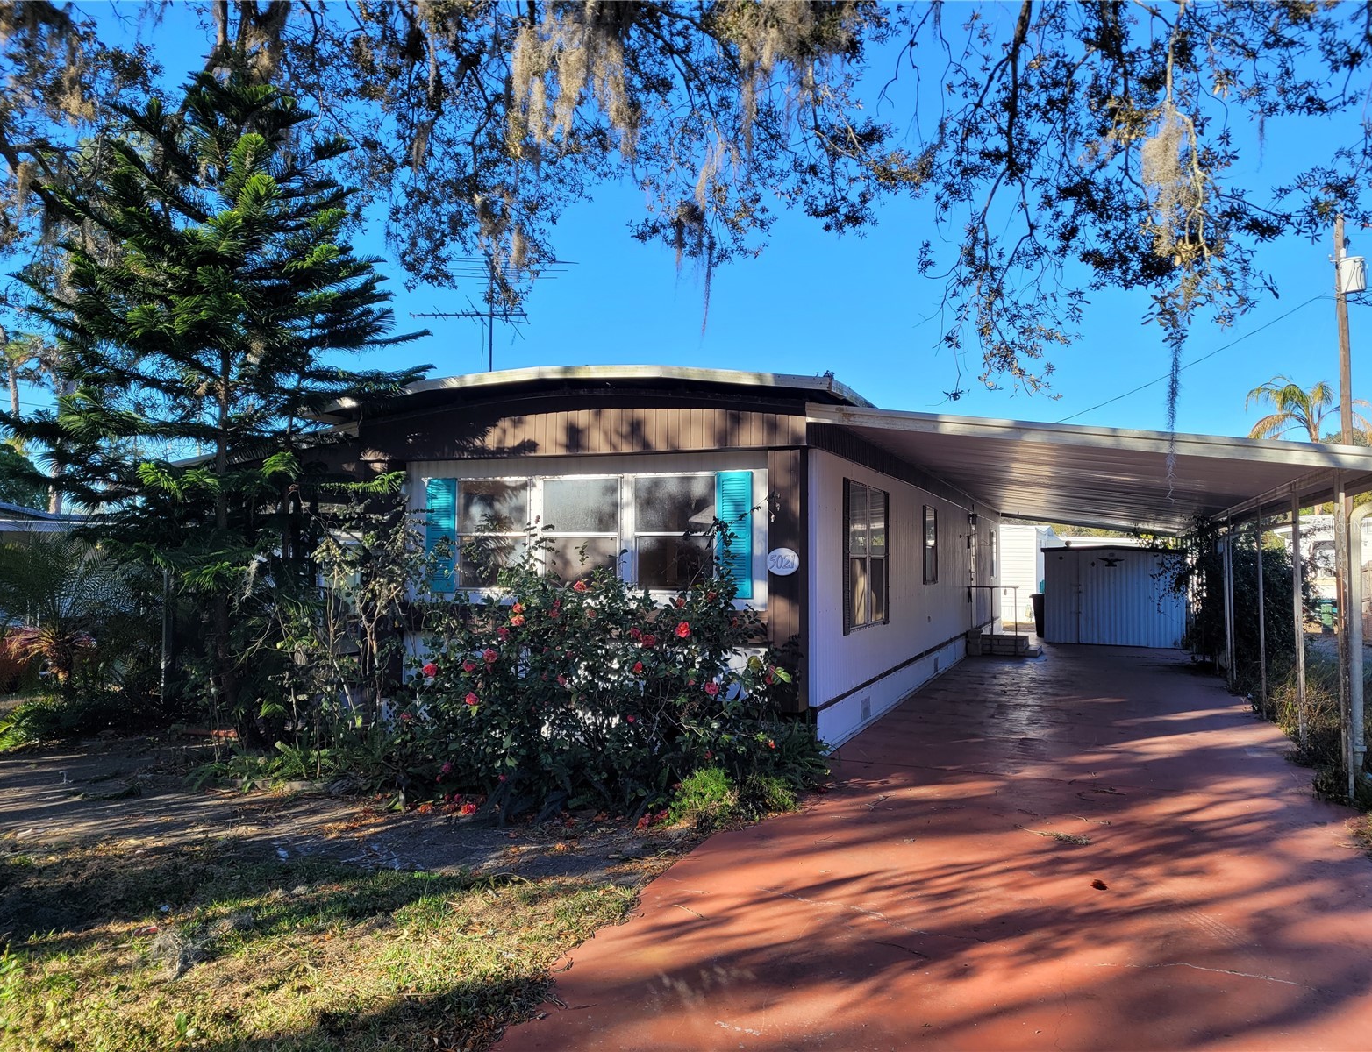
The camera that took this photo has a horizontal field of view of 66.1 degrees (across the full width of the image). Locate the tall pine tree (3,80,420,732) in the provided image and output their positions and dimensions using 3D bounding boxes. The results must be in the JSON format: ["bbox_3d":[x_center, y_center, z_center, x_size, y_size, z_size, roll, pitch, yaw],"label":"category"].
[{"bbox_3d":[-4.223,-1.130,9.704,3.850,6.050,3.700,-1,-2,21],"label":"tall pine tree"}]

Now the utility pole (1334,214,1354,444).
[{"bbox_3d":[15.461,-2.421,24.768,0.290,9.750,0.290,-1,-2,21],"label":"utility pole"}]

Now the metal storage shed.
[{"bbox_3d":[8.589,1.367,21.156,2.600,1.900,2.200,-1,-2,21],"label":"metal storage shed"}]

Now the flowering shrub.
[{"bbox_3d":[-0.533,0.929,7.531,2.950,1.800,1.800,-1,-2,21],"label":"flowering shrub"}]

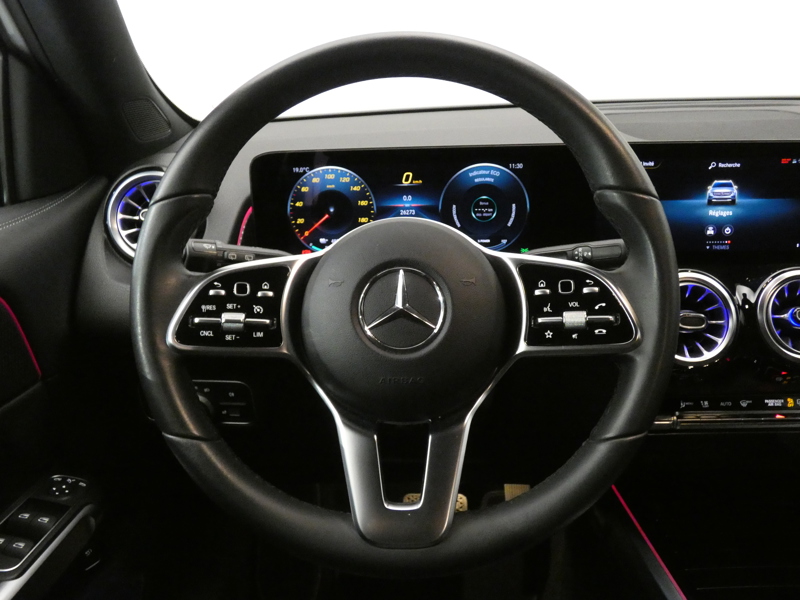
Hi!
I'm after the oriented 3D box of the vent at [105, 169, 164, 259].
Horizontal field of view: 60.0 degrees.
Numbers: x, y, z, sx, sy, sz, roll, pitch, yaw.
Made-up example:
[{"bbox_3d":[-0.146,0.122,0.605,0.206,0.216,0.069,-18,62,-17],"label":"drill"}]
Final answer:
[{"bbox_3d":[-0.225,-0.076,0.633,0.089,0.089,0.032,-2,-1,-7],"label":"vent"}]

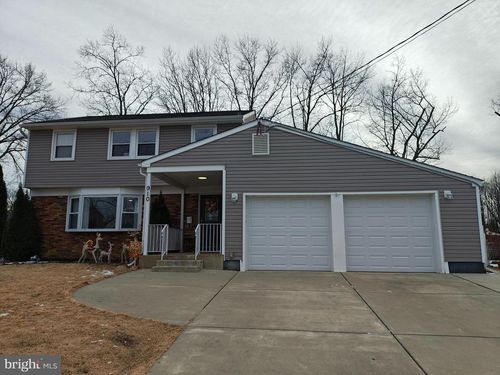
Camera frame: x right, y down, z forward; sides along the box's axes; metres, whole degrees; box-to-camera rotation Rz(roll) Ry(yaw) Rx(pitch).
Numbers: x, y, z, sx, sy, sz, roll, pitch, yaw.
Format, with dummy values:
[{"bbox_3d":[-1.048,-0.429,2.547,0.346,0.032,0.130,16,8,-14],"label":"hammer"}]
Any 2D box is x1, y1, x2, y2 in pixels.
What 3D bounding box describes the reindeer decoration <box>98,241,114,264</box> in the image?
[{"bbox_3d":[-5.110,2.327,12.861,0.462,0.799,0.240,-1,-9,6],"label":"reindeer decoration"}]

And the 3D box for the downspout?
[{"bbox_3d":[6.120,0.991,9.540,0.110,2.169,0.100,-1,-9,6],"label":"downspout"}]

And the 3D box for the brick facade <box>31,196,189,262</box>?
[{"bbox_3d":[-5.691,1.616,14.372,6.338,2.648,0.300,-1,-9,6],"label":"brick facade"}]

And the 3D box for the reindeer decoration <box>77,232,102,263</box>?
[{"bbox_3d":[-5.782,2.181,13.066,0.858,1.113,0.320,-1,-9,6],"label":"reindeer decoration"}]

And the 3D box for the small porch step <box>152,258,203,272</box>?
[{"bbox_3d":[-1.933,2.146,9.905,1.250,0.295,0.670,-1,-9,6],"label":"small porch step"}]

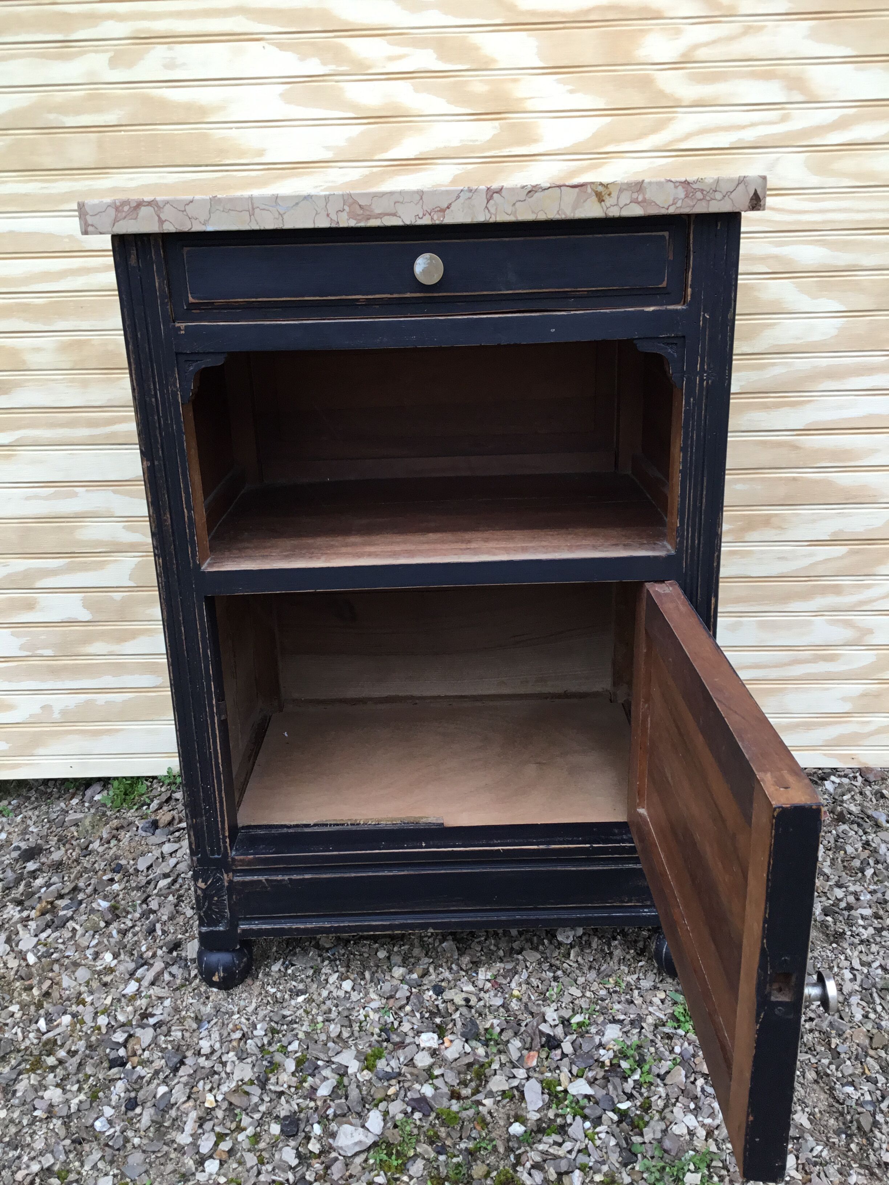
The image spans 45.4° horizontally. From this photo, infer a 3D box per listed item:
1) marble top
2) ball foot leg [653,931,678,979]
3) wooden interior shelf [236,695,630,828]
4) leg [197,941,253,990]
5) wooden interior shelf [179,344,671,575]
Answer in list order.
[{"bbox_3d":[-0.019,-0.387,1.073,0.574,0.027,0.392,-2,19,0],"label":"marble top"},{"bbox_3d":[0.263,0.392,1.180,0.062,0.059,0.062,-2,19,0],"label":"ball foot leg"},{"bbox_3d":[0.004,0.213,1.306,0.476,0.024,0.316,-2,19,0],"label":"wooden interior shelf"},{"bbox_3d":[-0.244,0.409,1.181,0.062,0.059,0.062,-2,19,0],"label":"leg"},{"bbox_3d":[-0.009,-0.177,1.146,0.472,0.212,0.356,-2,19,0],"label":"wooden interior shelf"}]

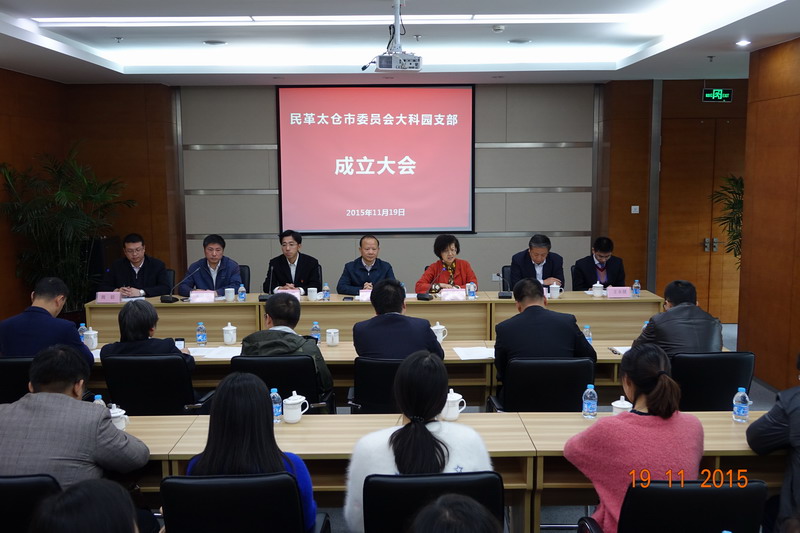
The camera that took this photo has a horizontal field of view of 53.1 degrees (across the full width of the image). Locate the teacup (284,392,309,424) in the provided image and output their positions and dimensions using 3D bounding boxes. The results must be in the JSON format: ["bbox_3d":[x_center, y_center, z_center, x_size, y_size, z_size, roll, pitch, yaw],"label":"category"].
[{"bbox_3d":[-0.482,0.641,3.673,0.115,0.143,0.088,0,7,-1],"label":"teacup"}]

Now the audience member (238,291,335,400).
[{"bbox_3d":[-0.651,0.745,4.704,0.526,1.181,0.820,-1,7,-4],"label":"audience member"}]

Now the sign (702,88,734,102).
[{"bbox_3d":[3.511,-1.886,8.836,0.330,0.143,0.030,0,7,0],"label":"sign"}]

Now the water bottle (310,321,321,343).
[{"bbox_3d":[-0.552,0.438,5.245,0.065,0.154,0.065,0,7,-1],"label":"water bottle"}]

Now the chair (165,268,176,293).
[{"bbox_3d":[-2.326,0.494,7.317,0.550,0.920,0.600,-1,7,-3],"label":"chair"}]

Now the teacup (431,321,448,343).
[{"bbox_3d":[0.261,0.435,5.260,0.105,0.145,0.090,0,7,-1],"label":"teacup"}]

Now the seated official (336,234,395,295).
[{"bbox_3d":[-0.318,0.340,7.599,0.535,1.255,0.800,0,7,-1],"label":"seated official"}]

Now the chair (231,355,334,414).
[{"bbox_3d":[-0.642,0.861,4.424,0.551,0.893,0.592,-1,8,0],"label":"chair"}]

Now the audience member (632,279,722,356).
[{"bbox_3d":[1.496,0.673,4.481,0.540,1.220,0.750,-1,7,-7],"label":"audience member"}]

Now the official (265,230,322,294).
[{"bbox_3d":[-1.016,0.315,7.589,0.506,1.317,0.800,0,7,-1],"label":"official"}]

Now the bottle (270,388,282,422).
[{"bbox_3d":[-0.541,0.604,3.464,0.065,0.149,0.065,-1,8,0],"label":"bottle"}]

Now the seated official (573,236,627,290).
[{"bbox_3d":[1.779,0.332,7.119,0.520,1.230,0.680,0,7,0],"label":"seated official"}]

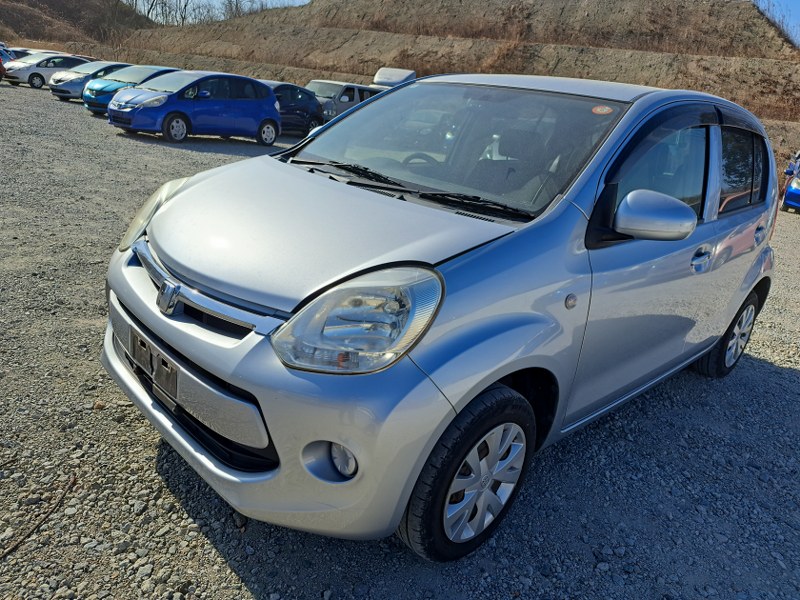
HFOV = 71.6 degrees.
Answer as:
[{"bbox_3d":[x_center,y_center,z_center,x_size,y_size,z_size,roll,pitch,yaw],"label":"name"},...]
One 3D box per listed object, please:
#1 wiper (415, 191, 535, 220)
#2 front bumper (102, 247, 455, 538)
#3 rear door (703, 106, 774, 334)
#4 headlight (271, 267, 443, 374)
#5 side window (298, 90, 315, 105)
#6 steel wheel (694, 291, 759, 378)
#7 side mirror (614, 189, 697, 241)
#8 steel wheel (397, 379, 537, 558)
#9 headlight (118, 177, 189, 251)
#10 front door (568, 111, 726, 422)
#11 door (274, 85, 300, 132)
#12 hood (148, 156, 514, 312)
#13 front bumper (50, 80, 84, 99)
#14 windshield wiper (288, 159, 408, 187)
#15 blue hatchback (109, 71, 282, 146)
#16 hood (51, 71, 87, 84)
[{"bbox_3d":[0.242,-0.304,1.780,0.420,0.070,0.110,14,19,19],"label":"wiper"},{"bbox_3d":[-0.596,0.182,1.847,0.480,0.600,1.630,-11,25,-42],"label":"front bumper"},{"bbox_3d":[1.629,-0.330,2.776,0.880,1.120,0.230,-11,25,-42],"label":"rear door"},{"bbox_3d":[-0.099,0.039,1.347,0.350,0.280,0.280,-10,25,-43],"label":"headlight"},{"bbox_3d":[-2.950,-6.389,17.500,0.100,0.360,0.850,16,21,28],"label":"side window"},{"bbox_3d":[1.957,0.190,3.335,0.580,0.580,0.180,-10,25,-43],"label":"steel wheel"},{"bbox_3d":[0.756,-0.245,1.640,0.140,0.145,0.215,-11,25,-42],"label":"side mirror"},{"bbox_3d":[0.215,0.524,1.745,0.575,0.575,0.180,-11,25,-42],"label":"steel wheel"},{"bbox_3d":[-0.904,-0.325,2.130,0.350,0.280,0.280,-10,25,-43],"label":"headlight"},{"bbox_3d":[0.952,-0.183,2.162,1.110,1.150,0.230,-11,25,-42],"label":"front door"},{"bbox_3d":[-3.367,-5.761,16.600,0.200,1.200,1.100,16,21,28],"label":"door"},{"bbox_3d":[-0.403,-0.251,1.847,0.730,0.320,1.380,-11,25,-42],"label":"hood"},{"bbox_3d":[-11.377,-7.142,18.779,1.660,0.520,0.500,15,20,28],"label":"front bumper"},{"bbox_3d":[-0.217,-0.525,2.261,0.680,0.070,0.120,23,24,39],"label":"windshield wiper"},{"bbox_3d":[-4.482,-4.350,12.479,1.695,1.525,3.900,18,21,29],"label":"blue hatchback"},{"bbox_3d":[-11.211,-7.559,18.772,1.360,0.300,0.840,17,21,28],"label":"hood"}]

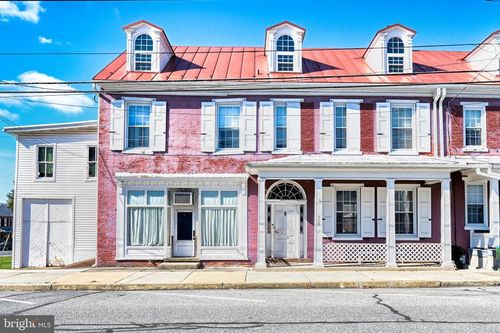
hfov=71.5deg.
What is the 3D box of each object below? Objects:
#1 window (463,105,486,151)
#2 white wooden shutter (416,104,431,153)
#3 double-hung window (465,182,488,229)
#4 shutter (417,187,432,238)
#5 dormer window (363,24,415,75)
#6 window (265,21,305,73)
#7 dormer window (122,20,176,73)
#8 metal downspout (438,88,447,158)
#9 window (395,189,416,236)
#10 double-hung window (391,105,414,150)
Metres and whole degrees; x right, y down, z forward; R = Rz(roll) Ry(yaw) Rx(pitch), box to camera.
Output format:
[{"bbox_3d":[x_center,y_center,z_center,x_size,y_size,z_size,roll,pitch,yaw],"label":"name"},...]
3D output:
[{"bbox_3d":[9.001,-1.551,13.970,0.947,1.866,0.150,0,-1,-2],"label":"window"},{"bbox_3d":[6.899,-1.540,13.809,0.544,1.971,0.050,0,-1,-2],"label":"white wooden shutter"},{"bbox_3d":[9.034,1.544,13.906,0.955,1.889,0.150,0,-1,-2],"label":"double-hung window"},{"bbox_3d":[6.914,1.820,13.739,0.562,2.002,0.050,0,-1,-2],"label":"shutter"},{"bbox_3d":[6.015,-4.790,15.428,1.625,2.072,2.300,0,-1,-2],"label":"dormer window"},{"bbox_3d":[1.415,-4.858,15.296,1.677,2.156,2.300,0,-1,-2],"label":"window"},{"bbox_3d":[-4.301,-4.811,15.131,1.638,2.110,2.300,0,-1,-2],"label":"dormer window"},{"bbox_3d":[7.585,-1.665,13.691,0.130,2.716,0.330,0,-1,-2],"label":"metal downspout"},{"bbox_3d":[6.095,1.801,13.816,1.003,1.935,0.150,0,-1,-2],"label":"window"},{"bbox_3d":[6.082,-1.562,13.886,0.976,1.895,0.150,0,-1,-2],"label":"double-hung window"}]

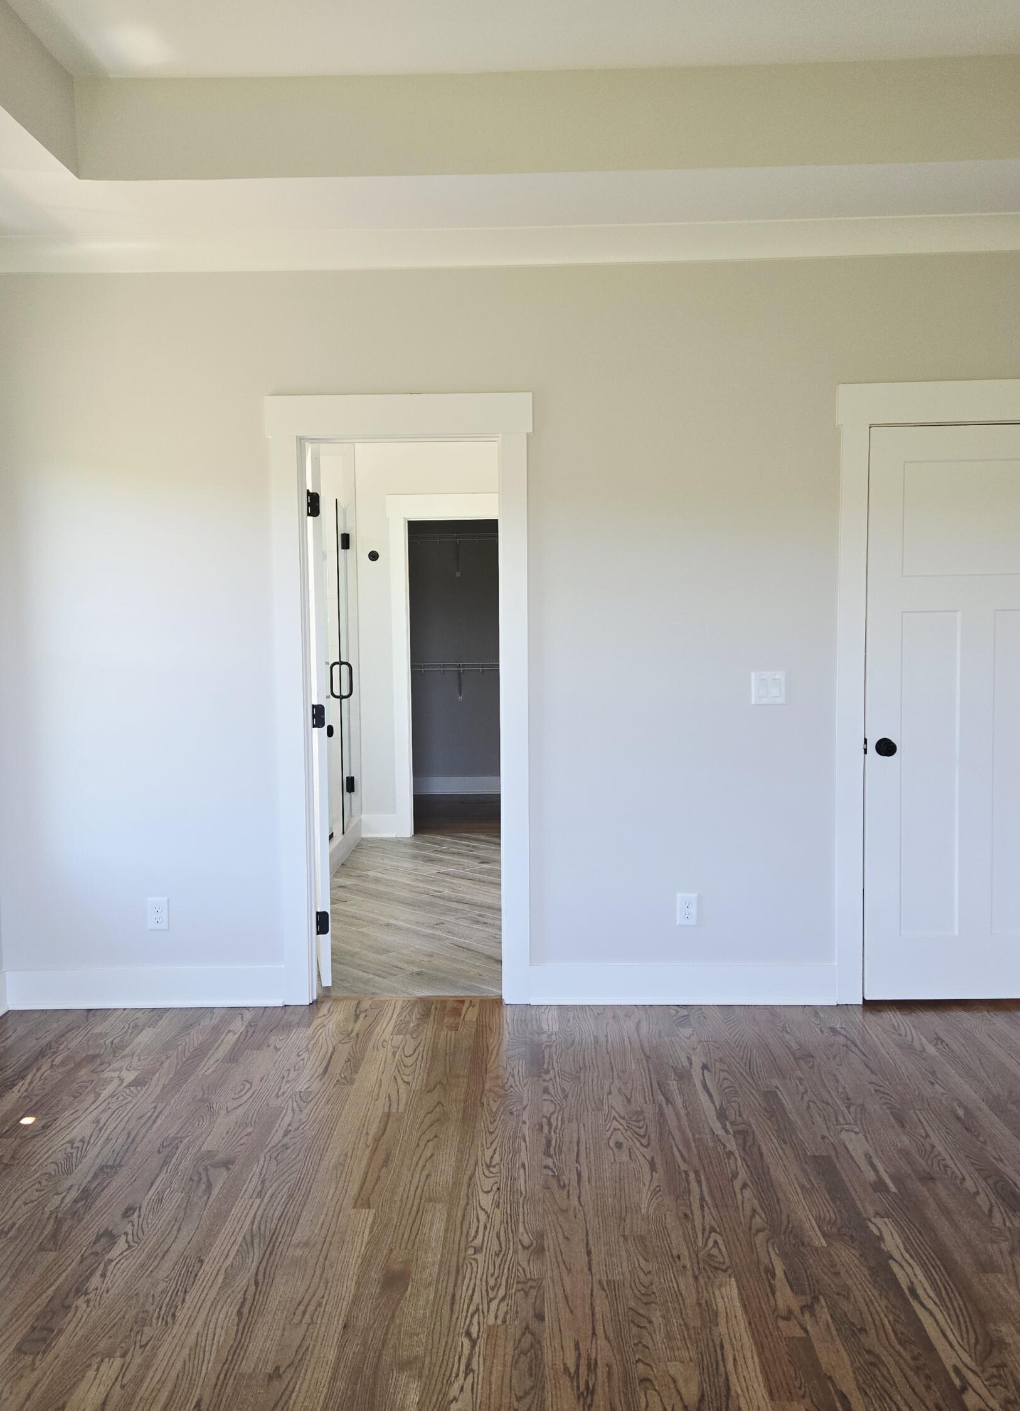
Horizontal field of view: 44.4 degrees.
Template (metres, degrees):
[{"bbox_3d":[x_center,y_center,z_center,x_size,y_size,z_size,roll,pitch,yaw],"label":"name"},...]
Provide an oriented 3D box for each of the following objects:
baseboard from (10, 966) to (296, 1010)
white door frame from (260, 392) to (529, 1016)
[{"bbox_3d":[-1.336,1.033,4.569,1.034,0.154,0.024,-1,4,2],"label":"baseboard"},{"bbox_3d":[-0.375,0.000,4.525,0.941,2.196,0.136,-1,4,2],"label":"white door frame"}]

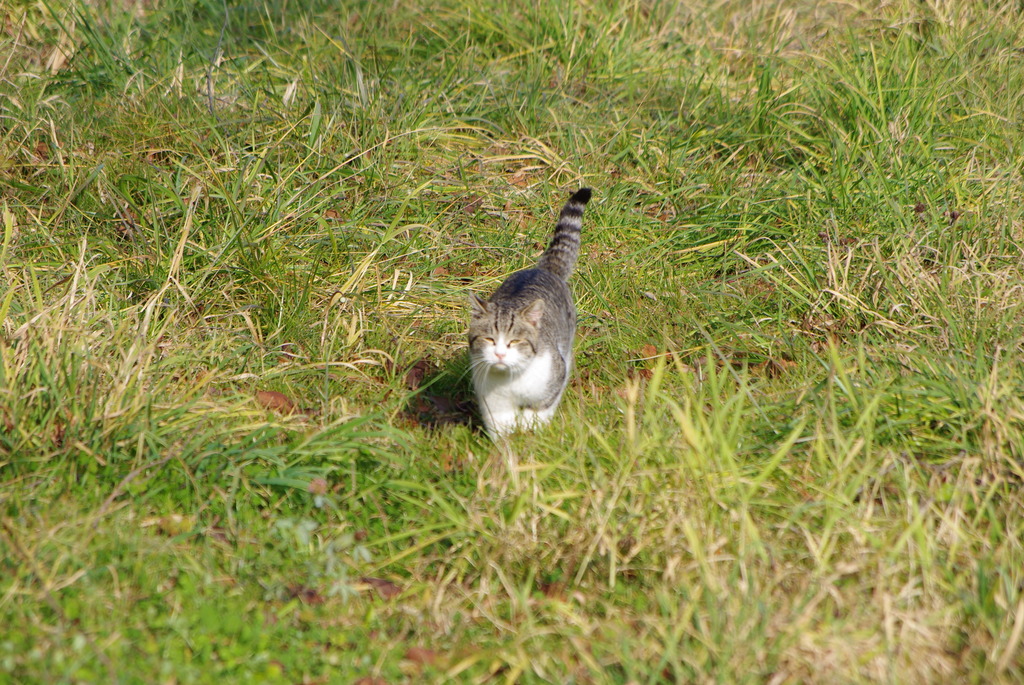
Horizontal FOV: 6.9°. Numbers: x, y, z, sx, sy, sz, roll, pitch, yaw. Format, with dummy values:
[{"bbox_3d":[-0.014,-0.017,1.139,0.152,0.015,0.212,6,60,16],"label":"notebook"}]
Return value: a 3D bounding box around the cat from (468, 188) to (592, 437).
[{"bbox_3d":[0.049,-0.039,13.239,0.145,0.325,0.560,2,9,13],"label":"cat"}]

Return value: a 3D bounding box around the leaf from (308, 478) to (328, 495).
[{"bbox_3d":[-0.283,0.211,12.513,0.029,0.017,0.023,0,8,0],"label":"leaf"}]

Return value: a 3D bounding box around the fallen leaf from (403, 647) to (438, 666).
[{"bbox_3d":[-0.118,0.410,11.149,0.044,0.018,0.035,0,8,0],"label":"fallen leaf"}]

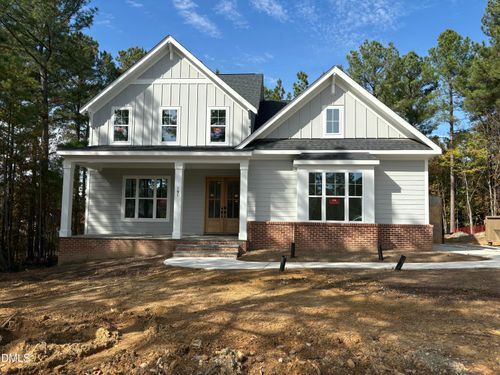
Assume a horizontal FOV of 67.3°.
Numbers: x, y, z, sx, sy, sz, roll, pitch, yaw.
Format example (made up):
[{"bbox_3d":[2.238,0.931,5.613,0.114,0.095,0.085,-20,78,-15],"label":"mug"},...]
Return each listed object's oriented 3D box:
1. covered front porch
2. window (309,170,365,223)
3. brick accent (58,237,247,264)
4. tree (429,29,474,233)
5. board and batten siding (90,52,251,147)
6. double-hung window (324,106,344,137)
[{"bbox_3d":[-3.634,0.420,15.254,7.448,3.339,2.500,1,-4,3],"label":"covered front porch"},{"bbox_3d":[3.059,0.341,13.452,1.912,1.804,0.140,1,-4,3],"label":"window"},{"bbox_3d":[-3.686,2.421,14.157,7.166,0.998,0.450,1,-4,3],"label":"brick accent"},{"bbox_3d":[16.449,-4.806,30.596,3.556,16.853,3.556,1,-4,3],"label":"tree"},{"bbox_3d":[-3.621,-3.962,16.850,7.347,4.297,0.200,1,-4,3],"label":"board and batten siding"},{"bbox_3d":[3.152,-2.473,14.044,0.758,1.140,0.120,1,-4,3],"label":"double-hung window"}]

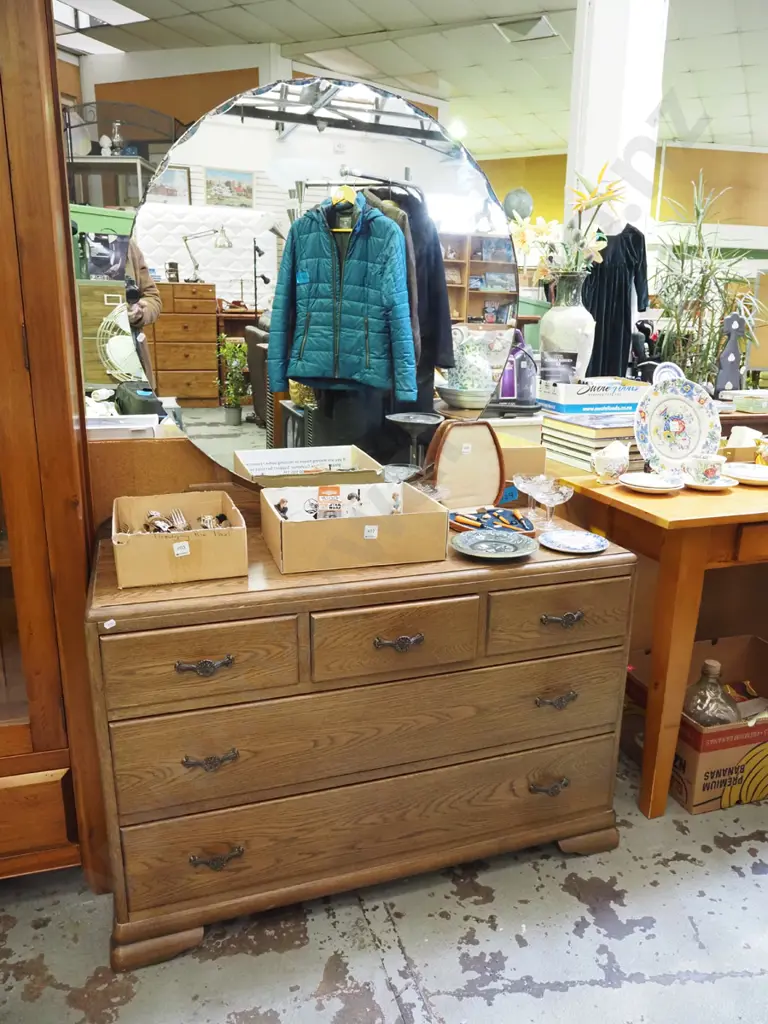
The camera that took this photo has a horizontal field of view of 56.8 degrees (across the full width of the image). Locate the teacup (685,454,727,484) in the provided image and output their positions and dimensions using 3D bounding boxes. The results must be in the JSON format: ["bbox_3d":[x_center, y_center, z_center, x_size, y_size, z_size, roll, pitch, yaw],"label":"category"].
[{"bbox_3d":[0.855,-0.112,1.871,0.112,0.066,0.094,-4,16,-18],"label":"teacup"}]

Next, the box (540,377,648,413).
[{"bbox_3d":[0.718,-0.406,2.470,0.310,0.097,0.275,-2,15,-10],"label":"box"}]

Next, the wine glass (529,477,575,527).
[{"bbox_3d":[0.393,-0.019,1.661,0.106,0.108,0.106,1,15,0],"label":"wine glass"}]

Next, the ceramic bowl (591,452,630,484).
[{"bbox_3d":[0.612,-0.128,1.909,0.100,0.092,0.086,-4,16,-18],"label":"ceramic bowl"}]

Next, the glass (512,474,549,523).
[{"bbox_3d":[0.366,-0.037,1.733,0.103,0.105,0.103,1,15,0],"label":"glass"}]

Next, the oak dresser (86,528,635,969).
[{"bbox_3d":[-0.039,0.425,1.591,1.100,0.724,0.420,-4,16,-18],"label":"oak dresser"}]

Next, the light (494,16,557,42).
[{"bbox_3d":[1.568,-5.318,7.799,0.570,0.090,0.570,9,17,27],"label":"light"}]

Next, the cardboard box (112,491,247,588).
[{"bbox_3d":[-0.399,0.046,1.390,0.224,0.104,0.252,-4,16,-18],"label":"cardboard box"}]

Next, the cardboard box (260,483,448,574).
[{"bbox_3d":[-0.072,0.024,1.501,0.330,0.103,0.282,-4,15,-16],"label":"cardboard box"}]

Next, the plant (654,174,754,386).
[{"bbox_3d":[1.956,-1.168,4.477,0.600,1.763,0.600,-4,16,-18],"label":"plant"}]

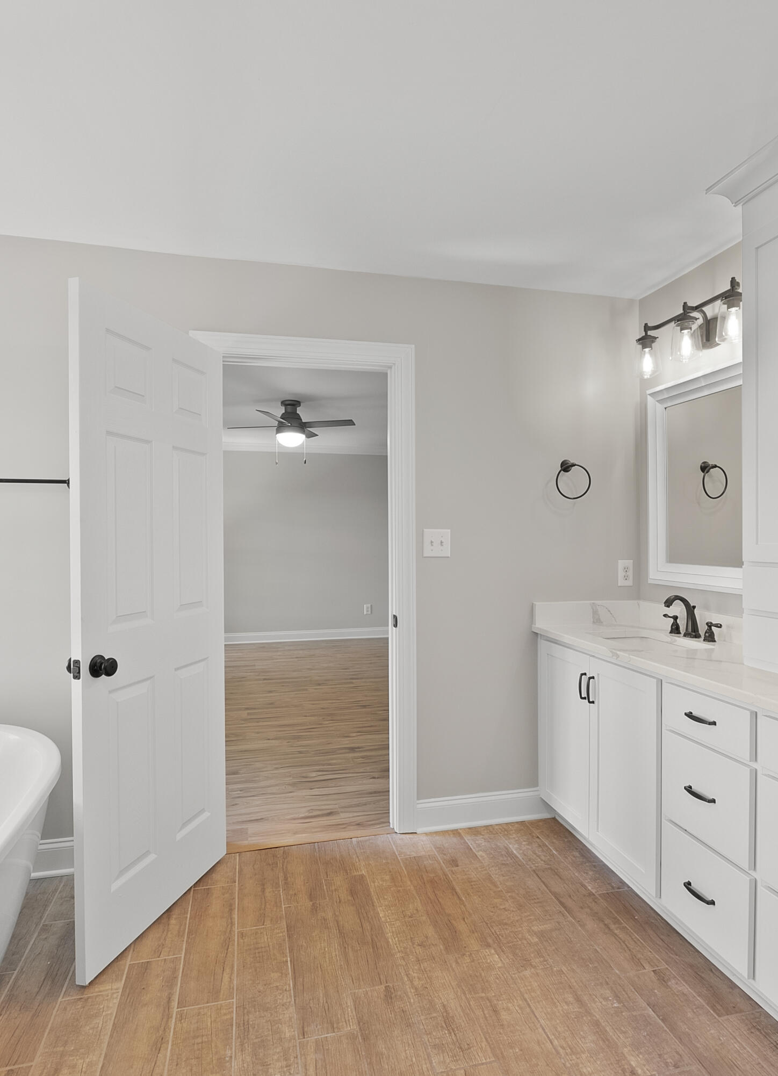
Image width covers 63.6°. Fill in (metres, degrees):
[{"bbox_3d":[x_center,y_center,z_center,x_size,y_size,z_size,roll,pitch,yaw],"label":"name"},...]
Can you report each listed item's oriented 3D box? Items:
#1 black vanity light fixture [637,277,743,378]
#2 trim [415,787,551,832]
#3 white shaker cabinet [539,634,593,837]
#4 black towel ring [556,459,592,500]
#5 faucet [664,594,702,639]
[{"bbox_3d":[1.214,-0.817,2.510,0.206,0.241,0.632,0,0,-13],"label":"black vanity light fixture"},{"bbox_3d":[0.448,1.224,2.825,0.662,0.146,0.018,0,0,-13],"label":"trim"},{"bbox_3d":[0.972,0.818,2.712,0.502,0.783,0.462,0,0,-13],"label":"white shaker cabinet"},{"bbox_3d":[0.837,-0.268,2.883,0.175,0.189,0.076,0,0,-13],"label":"black towel ring"},{"bbox_3d":[1.191,0.318,2.542,0.166,0.169,0.065,0,0,-13],"label":"faucet"}]

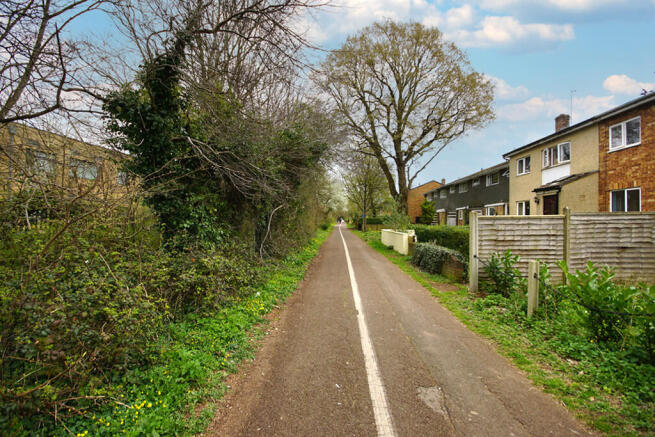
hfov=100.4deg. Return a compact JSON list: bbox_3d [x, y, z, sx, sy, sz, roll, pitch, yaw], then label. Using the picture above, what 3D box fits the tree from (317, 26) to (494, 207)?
[{"bbox_3d":[6.900,-8.300,26.000,16.300,19.800,15.800,0,0,0],"label":"tree"}]

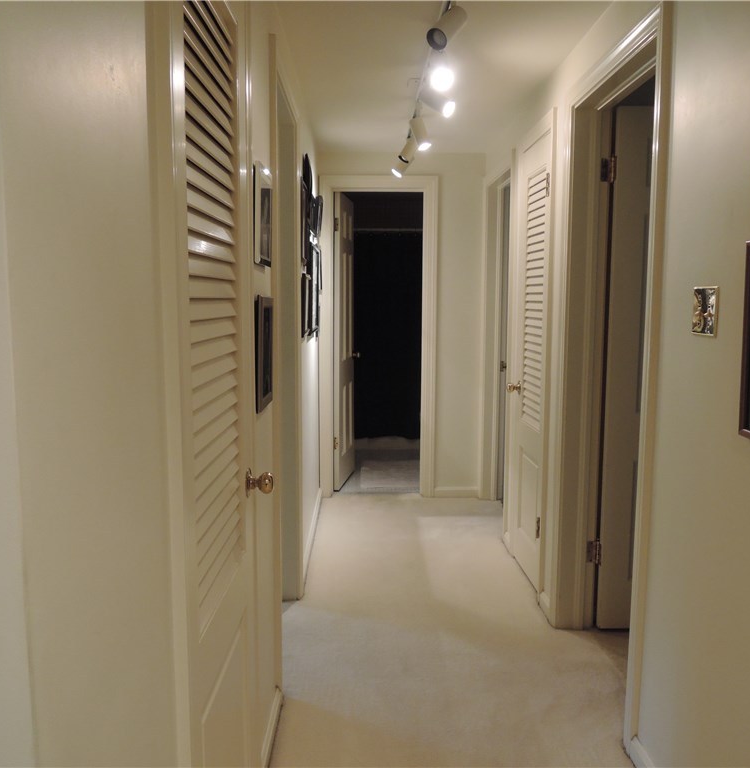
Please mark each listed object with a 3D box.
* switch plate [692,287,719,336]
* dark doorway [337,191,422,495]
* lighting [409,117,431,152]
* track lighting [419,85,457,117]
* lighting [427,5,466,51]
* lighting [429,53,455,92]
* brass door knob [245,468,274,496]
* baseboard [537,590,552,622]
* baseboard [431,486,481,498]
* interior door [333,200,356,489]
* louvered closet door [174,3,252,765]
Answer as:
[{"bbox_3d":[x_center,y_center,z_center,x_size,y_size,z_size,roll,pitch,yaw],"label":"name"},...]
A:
[{"bbox_3d":[0.771,-0.170,1.670,0.010,0.114,0.112,0,7,-1],"label":"switch plate"},{"bbox_3d":[0.025,-0.243,4.825,0.610,2.050,0.130,0,7,-1],"label":"dark doorway"},{"bbox_3d":[0.227,-1.229,3.490,0.090,0.170,0.120,-3,7,-25],"label":"lighting"},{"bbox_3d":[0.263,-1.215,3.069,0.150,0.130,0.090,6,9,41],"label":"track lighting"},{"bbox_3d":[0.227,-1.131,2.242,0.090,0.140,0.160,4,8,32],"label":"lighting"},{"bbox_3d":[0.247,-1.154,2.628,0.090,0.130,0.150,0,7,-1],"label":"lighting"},{"bbox_3d":[-0.264,0.232,1.666,0.065,0.062,0.062,0,7,-1],"label":"brass door knob"},{"bbox_3d":[0.736,0.959,3.086,0.015,0.063,0.250,0,7,-1],"label":"baseboard"},{"bbox_3d":[0.565,0.753,4.886,0.300,0.065,0.015,0,7,-1],"label":"baseboard"},{"bbox_3d":[-0.214,-0.298,5.156,0.038,2.030,0.600,1,7,8],"label":"interior door"},{"bbox_3d":[-0.310,0.140,1.388,0.036,2.030,0.670,0,7,-1],"label":"louvered closet door"}]

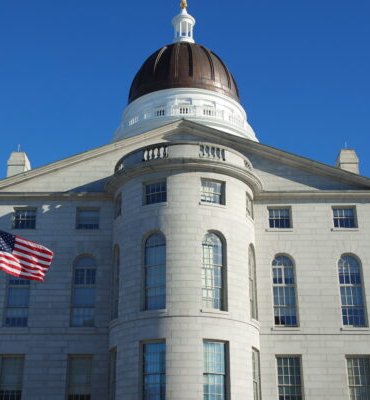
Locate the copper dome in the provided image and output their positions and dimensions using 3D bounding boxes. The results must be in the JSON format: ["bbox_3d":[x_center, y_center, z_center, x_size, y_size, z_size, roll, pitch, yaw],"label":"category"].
[{"bbox_3d":[-0.060,-14.423,74.034,13.600,9.200,13.600,0,-20,0],"label":"copper dome"}]

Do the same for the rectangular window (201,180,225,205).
[{"bbox_3d":[1.570,-0.394,33.721,1.435,1.533,0.300,9,-24,-22],"label":"rectangular window"}]

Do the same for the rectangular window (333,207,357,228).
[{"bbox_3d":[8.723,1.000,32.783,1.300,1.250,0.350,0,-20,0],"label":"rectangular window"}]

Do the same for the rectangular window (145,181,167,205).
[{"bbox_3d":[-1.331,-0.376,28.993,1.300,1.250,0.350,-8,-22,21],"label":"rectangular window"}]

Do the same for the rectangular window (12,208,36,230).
[{"bbox_3d":[-10.078,1.234,37.902,1.495,1.473,0.300,0,-22,0],"label":"rectangular window"}]

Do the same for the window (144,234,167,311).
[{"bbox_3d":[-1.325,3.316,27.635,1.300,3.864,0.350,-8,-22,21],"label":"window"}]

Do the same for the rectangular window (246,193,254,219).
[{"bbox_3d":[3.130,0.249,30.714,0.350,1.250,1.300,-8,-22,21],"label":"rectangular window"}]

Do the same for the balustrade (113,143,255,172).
[{"bbox_3d":[-0.031,-1.875,36.249,8.680,1.106,4.879,0,-22,0],"label":"balustrade"}]

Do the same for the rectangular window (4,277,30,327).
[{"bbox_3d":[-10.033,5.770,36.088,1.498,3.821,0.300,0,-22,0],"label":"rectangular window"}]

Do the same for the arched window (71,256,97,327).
[{"bbox_3d":[-6.036,5.467,36.209,1.496,4.475,0.300,0,-22,0],"label":"arched window"}]

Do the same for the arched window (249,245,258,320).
[{"bbox_3d":[3.741,4.640,34.147,0.300,4.492,1.509,-8,-23,19],"label":"arched window"}]

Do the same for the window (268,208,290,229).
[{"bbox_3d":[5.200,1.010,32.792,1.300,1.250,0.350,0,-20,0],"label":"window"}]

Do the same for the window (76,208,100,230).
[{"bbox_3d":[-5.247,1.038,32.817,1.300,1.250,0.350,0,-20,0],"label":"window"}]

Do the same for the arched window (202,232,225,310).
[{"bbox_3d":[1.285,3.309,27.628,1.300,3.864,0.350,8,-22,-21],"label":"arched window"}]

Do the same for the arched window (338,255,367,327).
[{"bbox_3d":[10.077,5.429,36.225,1.548,4.521,0.300,0,-22,0],"label":"arched window"}]

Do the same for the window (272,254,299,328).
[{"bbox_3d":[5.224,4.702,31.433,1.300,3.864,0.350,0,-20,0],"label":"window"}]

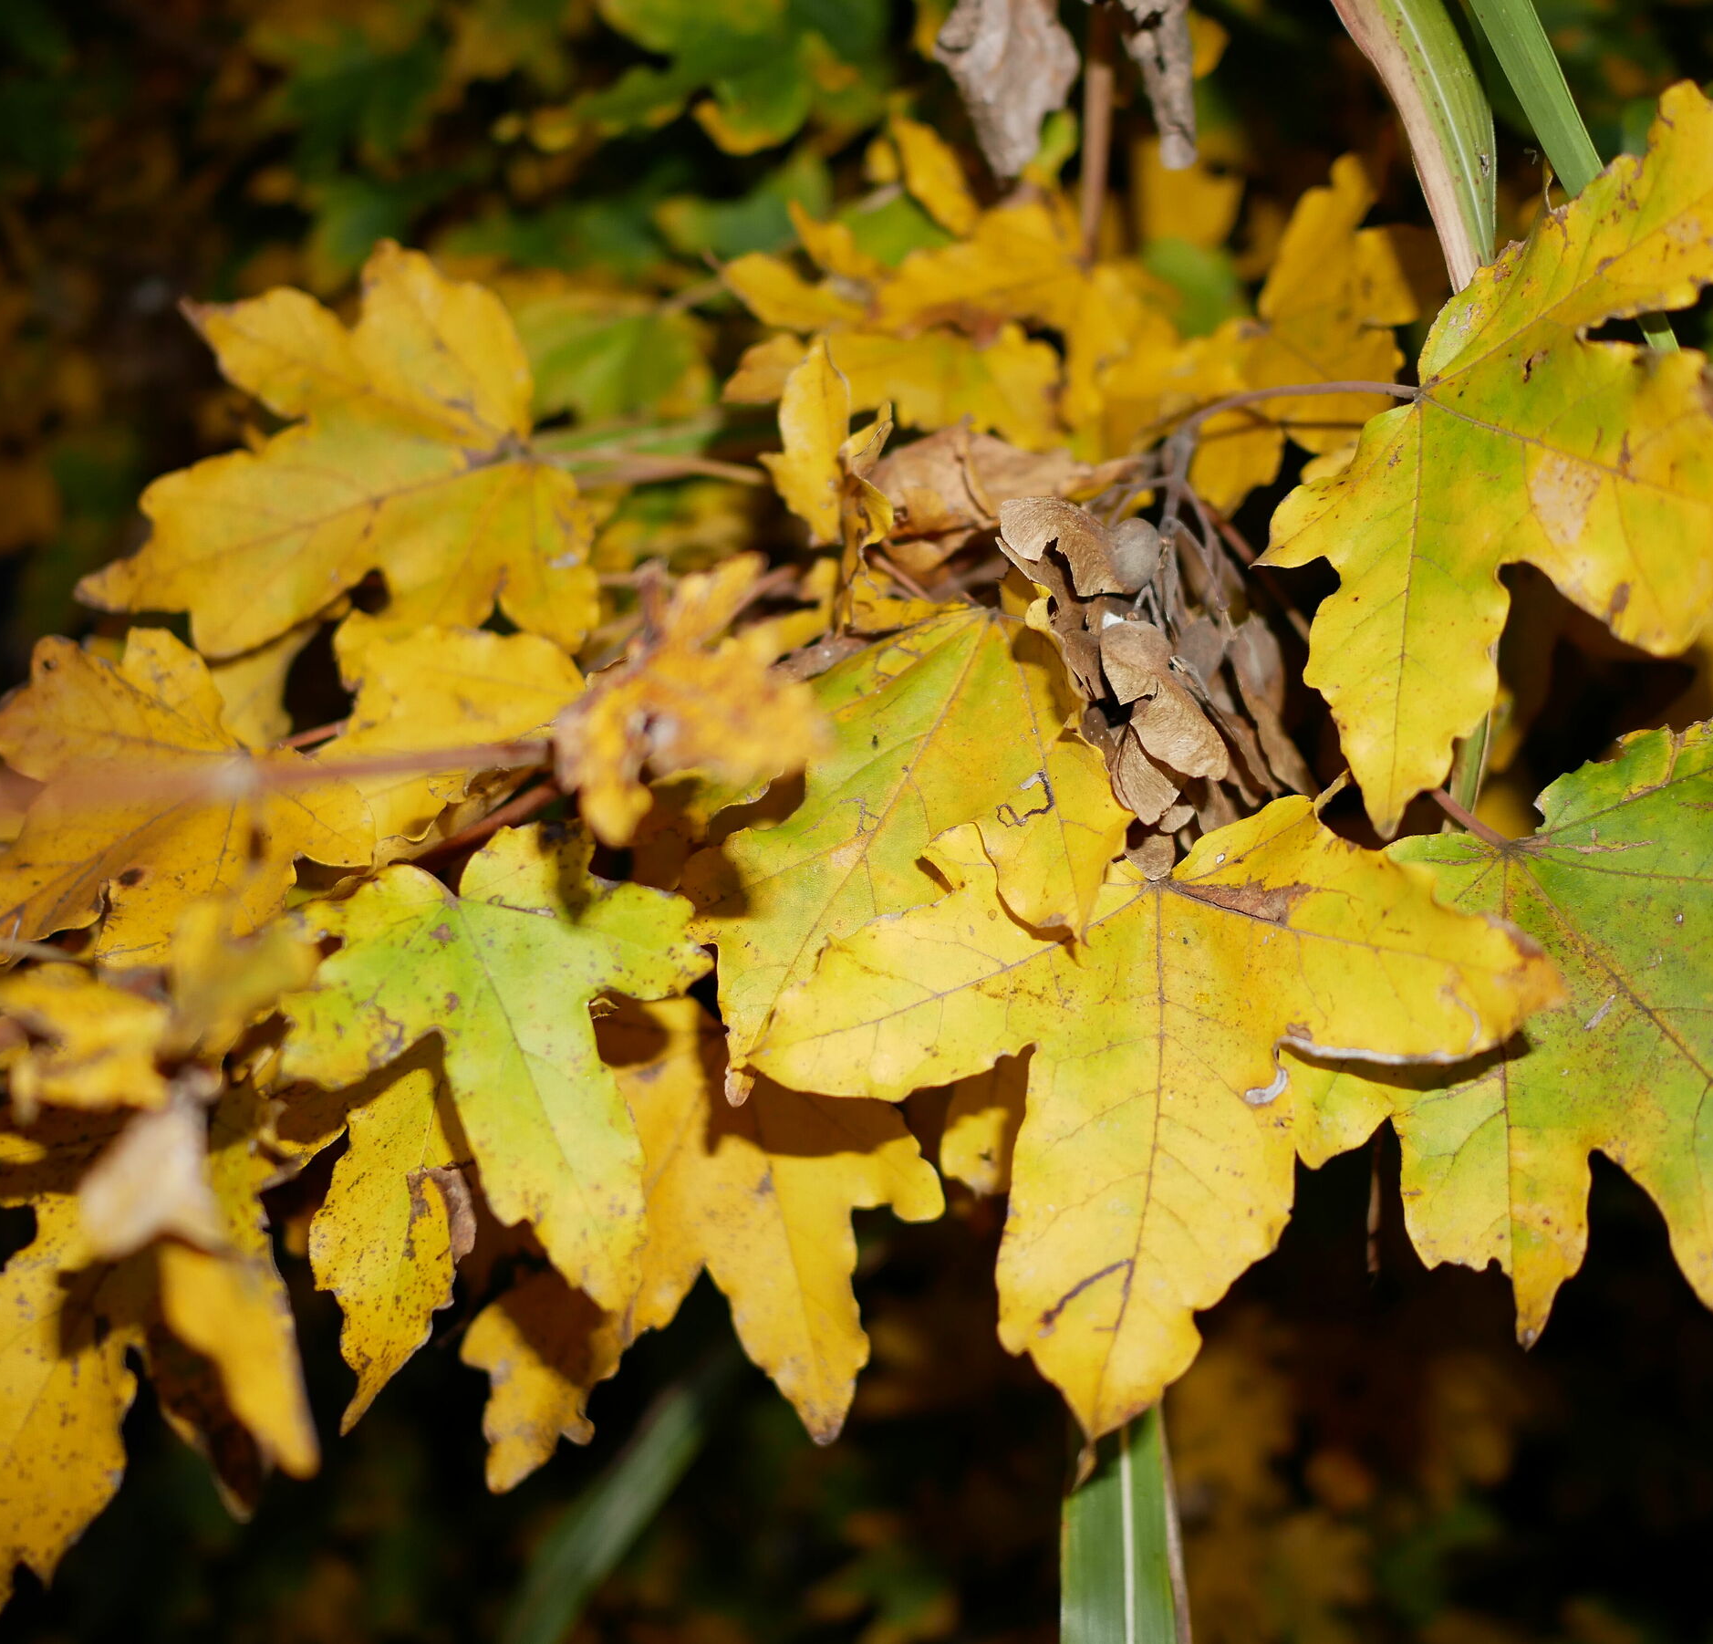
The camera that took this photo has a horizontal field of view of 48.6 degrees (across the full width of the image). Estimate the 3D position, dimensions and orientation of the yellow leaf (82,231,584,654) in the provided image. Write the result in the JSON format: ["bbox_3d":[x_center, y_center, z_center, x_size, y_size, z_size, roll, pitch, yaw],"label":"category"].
[{"bbox_3d":[-0.090,-0.065,0.330,0.086,0.022,0.074,0,63,0],"label":"yellow leaf"}]

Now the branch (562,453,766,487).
[{"bbox_3d":[-0.035,-0.064,0.343,0.042,0.004,0.004,11,30,20],"label":"branch"}]

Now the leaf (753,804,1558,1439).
[{"bbox_3d":[0.042,0.039,0.265,0.106,0.024,0.086,0,69,0],"label":"leaf"}]

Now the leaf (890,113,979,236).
[{"bbox_3d":[0.016,-0.136,0.400,0.015,0.026,0.010,-20,-7,-18],"label":"leaf"}]

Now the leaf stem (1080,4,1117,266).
[{"bbox_3d":[0.049,-0.140,0.385,0.006,0.054,0.006,3,21,0],"label":"leaf stem"}]

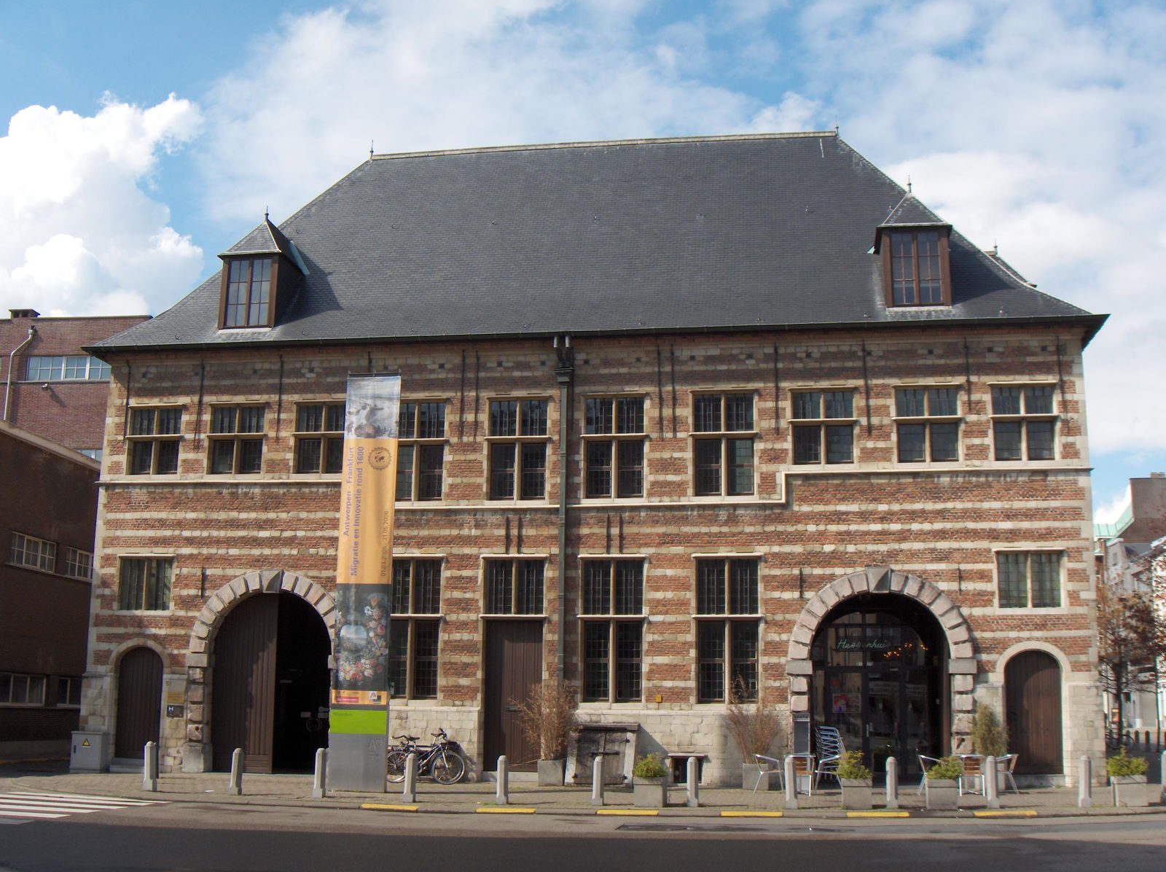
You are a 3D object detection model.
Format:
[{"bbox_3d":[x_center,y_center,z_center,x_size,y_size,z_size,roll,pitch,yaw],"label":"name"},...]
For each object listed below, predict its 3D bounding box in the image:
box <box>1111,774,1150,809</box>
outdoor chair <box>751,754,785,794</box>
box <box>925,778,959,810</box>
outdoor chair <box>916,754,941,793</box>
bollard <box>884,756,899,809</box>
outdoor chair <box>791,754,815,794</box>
[{"bbox_3d":[8.571,5.561,20.608,0.480,0.480,0.480,-1,-11,9],"label":"box"},{"bbox_3d":[3.473,6.357,24.700,0.570,0.730,0.550,0,-11,1],"label":"outdoor chair"},{"bbox_3d":[5.727,5.710,20.989,0.480,0.480,0.480,-1,-11,9],"label":"box"},{"bbox_3d":[6.506,6.288,24.400,0.570,0.730,0.550,-1,-11,6],"label":"outdoor chair"},{"bbox_3d":[5.115,5.744,21.800,0.190,0.850,0.190,-1,-11,10],"label":"bollard"},{"bbox_3d":[3.915,6.100,23.700,0.540,0.720,0.550,-1,-11,9],"label":"outdoor chair"}]

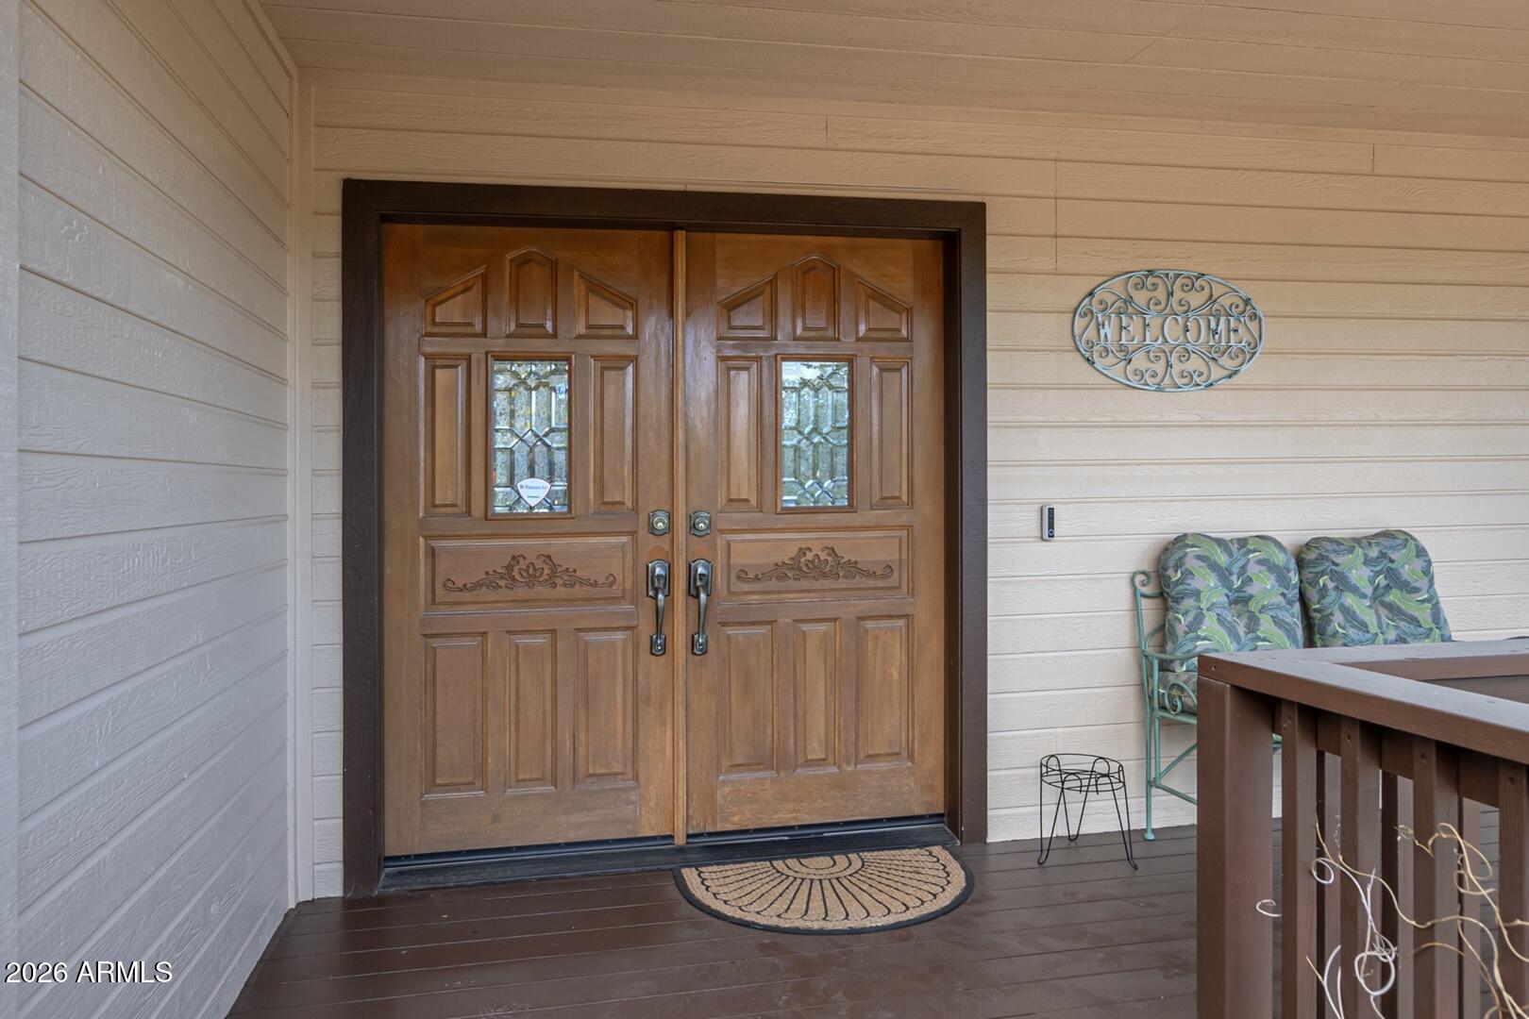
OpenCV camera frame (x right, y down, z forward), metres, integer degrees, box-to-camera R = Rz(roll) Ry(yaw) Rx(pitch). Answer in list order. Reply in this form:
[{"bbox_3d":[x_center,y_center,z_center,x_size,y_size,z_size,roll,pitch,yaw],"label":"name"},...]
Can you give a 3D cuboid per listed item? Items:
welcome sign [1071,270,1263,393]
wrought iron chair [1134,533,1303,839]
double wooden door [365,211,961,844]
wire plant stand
[{"bbox_3d":[1.406,-0.622,3.105,0.725,0.420,0.025,-1,0,-10],"label":"welcome sign"},{"bbox_3d":[1.616,0.601,2.827,0.610,1.030,0.600,-1,0,-12],"label":"wrought iron chair"},{"bbox_3d":[-0.285,0.082,2.956,1.850,2.000,0.060,-1,0,-10],"label":"double wooden door"},{"bbox_3d":[1.030,0.965,2.893,0.300,0.310,0.290,-1,0,-10],"label":"wire plant stand"}]

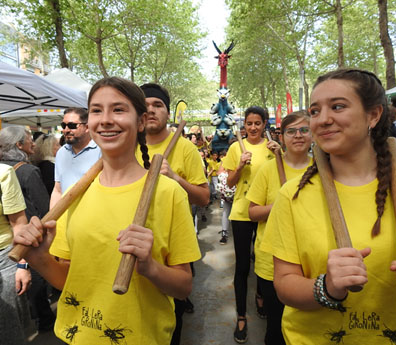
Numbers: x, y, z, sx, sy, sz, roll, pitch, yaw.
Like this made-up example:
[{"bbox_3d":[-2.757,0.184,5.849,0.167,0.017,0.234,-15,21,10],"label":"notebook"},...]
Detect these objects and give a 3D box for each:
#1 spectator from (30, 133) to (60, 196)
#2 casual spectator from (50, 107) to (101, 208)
[{"bbox_3d":[-1.387,0.409,2.992,0.300,1.550,0.460,-5,8,-45],"label":"spectator"},{"bbox_3d":[-0.888,0.370,2.430,0.520,1.700,0.320,0,5,0],"label":"casual spectator"}]

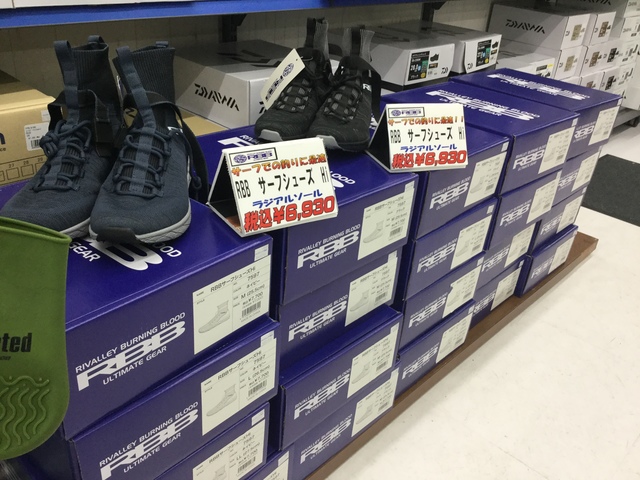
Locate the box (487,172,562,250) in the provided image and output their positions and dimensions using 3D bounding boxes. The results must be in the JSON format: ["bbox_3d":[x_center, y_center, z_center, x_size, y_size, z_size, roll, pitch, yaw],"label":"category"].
[{"bbox_3d":[0.335,-0.136,1.346,0.270,0.121,0.333,-22,39,-40],"label":"box"}]

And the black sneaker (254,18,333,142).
[{"bbox_3d":[-0.036,-0.295,1.030,0.103,0.165,0.280,11,30,11],"label":"black sneaker"}]

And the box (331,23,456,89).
[{"bbox_3d":[0.195,-0.540,1.684,0.228,0.110,0.299,-23,39,-40],"label":"box"}]

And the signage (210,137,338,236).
[{"bbox_3d":[-0.057,-0.077,0.713,0.135,0.089,0.100,-14,34,-30],"label":"signage"}]

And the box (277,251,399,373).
[{"bbox_3d":[-0.078,0.040,1.052,0.285,0.128,0.340,-23,39,-39],"label":"box"}]

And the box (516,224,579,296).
[{"bbox_3d":[0.542,-0.008,1.741,0.285,0.128,0.340,-23,39,-39],"label":"box"}]

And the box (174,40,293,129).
[{"bbox_3d":[-0.153,-0.371,1.354,0.293,0.116,0.322,-23,39,-40],"label":"box"}]

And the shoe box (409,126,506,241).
[{"bbox_3d":[0.138,-0.157,1.101,0.333,0.121,0.270,28,36,35],"label":"shoe box"}]

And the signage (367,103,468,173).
[{"bbox_3d":[0.162,-0.172,0.916,0.136,0.091,0.095,-6,31,-19],"label":"signage"}]

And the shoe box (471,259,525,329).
[{"bbox_3d":[0.315,0.077,1.553,0.285,0.128,0.340,-23,40,-40],"label":"shoe box"}]

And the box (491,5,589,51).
[{"bbox_3d":[0.912,-0.900,2.396,0.215,0.121,0.329,-23,39,-40],"label":"box"}]

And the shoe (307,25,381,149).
[{"bbox_3d":[0.064,-0.308,1.111,0.111,0.174,0.285,10,30,10],"label":"shoe"}]

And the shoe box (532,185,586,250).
[{"bbox_3d":[0.538,-0.127,1.650,0.333,0.121,0.270,29,37,36],"label":"shoe box"}]

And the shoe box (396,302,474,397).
[{"bbox_3d":[0.132,0.173,1.361,0.340,0.128,0.285,29,37,36],"label":"shoe box"}]

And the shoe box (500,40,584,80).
[{"bbox_3d":[0.870,-0.752,2.333,0.208,0.113,0.302,-23,39,-40],"label":"shoe box"}]

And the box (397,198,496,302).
[{"bbox_3d":[0.132,-0.052,1.165,0.333,0.121,0.270,29,37,36],"label":"box"}]

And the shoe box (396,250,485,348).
[{"bbox_3d":[0.128,0.052,1.230,0.270,0.121,0.333,-22,39,-40],"label":"shoe box"}]

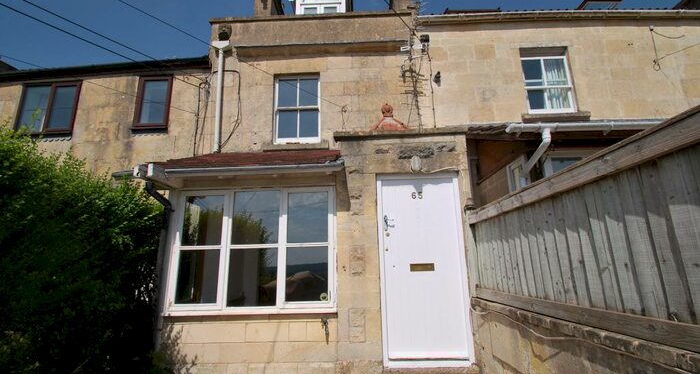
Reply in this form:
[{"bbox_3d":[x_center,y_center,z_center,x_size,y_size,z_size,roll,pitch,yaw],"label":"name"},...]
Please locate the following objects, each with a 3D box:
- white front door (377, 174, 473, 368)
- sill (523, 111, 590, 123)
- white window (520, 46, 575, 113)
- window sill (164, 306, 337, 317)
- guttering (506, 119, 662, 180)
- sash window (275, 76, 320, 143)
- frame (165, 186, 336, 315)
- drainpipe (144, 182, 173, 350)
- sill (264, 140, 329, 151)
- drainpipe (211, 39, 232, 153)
[{"bbox_3d":[0.831,0.887,3.355,0.958,2.104,0.100,-2,-12,1],"label":"white front door"},{"bbox_3d":[3.762,-1.246,5.400,1.237,0.121,0.180,-2,-12,1],"label":"sill"},{"bbox_3d":[3.840,-1.981,5.683,0.896,1.180,0.100,-2,-12,1],"label":"white window"},{"bbox_3d":[-1.107,1.379,3.247,1.948,0.058,0.130,-2,-12,1],"label":"window sill"},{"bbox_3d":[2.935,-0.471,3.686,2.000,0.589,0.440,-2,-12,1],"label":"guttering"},{"bbox_3d":[-0.907,-1.352,5.069,0.800,1.290,0.110,-1,-12,1],"label":"sash window"},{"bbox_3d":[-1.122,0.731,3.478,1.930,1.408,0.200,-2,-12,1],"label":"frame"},{"bbox_3d":[-2.184,1.030,3.158,0.090,2.120,0.460,-1,-12,1],"label":"drainpipe"},{"bbox_3d":[-0.866,-0.632,4.799,1.060,0.140,0.180,-1,-12,1],"label":"sill"},{"bbox_3d":[-2.221,-1.558,4.923,0.300,2.020,0.200,-1,-12,1],"label":"drainpipe"}]

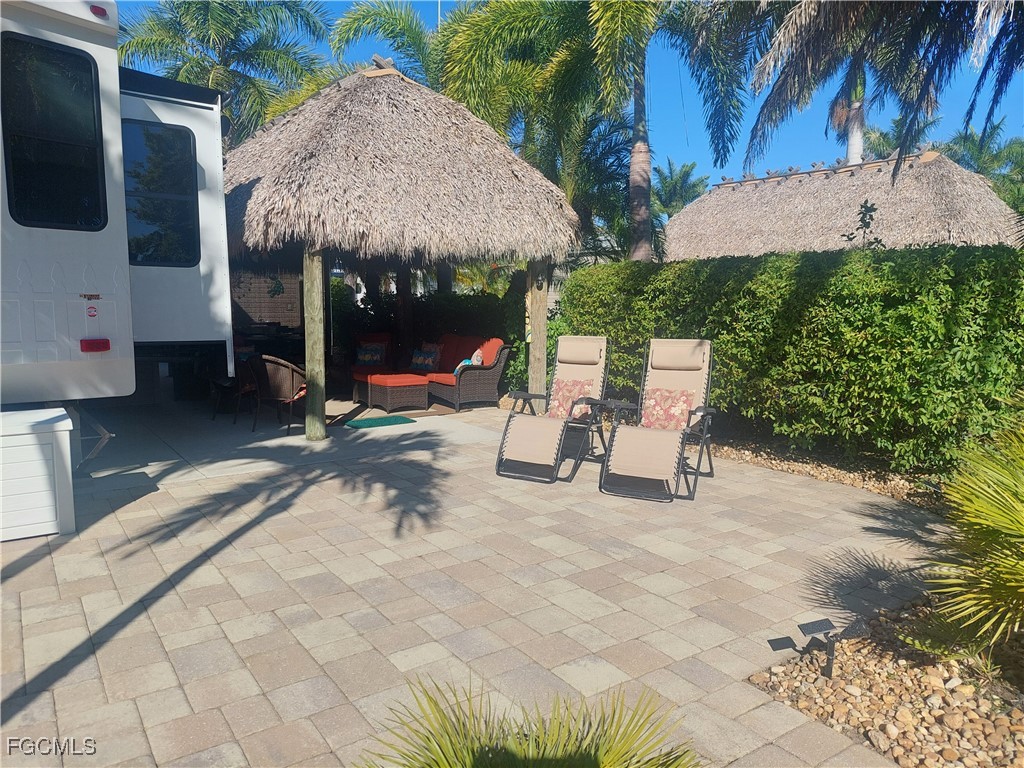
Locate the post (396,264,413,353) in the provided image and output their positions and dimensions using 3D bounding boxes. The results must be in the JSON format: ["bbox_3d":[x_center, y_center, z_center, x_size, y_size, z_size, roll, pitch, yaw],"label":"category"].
[{"bbox_3d":[-1.780,-1.084,11.730,0.200,2.200,0.200,-4,8,-35],"label":"post"}]

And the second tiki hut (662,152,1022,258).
[{"bbox_3d":[6.914,-2.724,16.815,4.200,4.500,8.300,-4,8,-35],"label":"second tiki hut"}]

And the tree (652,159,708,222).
[{"bbox_3d":[6.588,-5.669,29.432,3.300,7.380,3.300,-4,8,-35],"label":"tree"}]

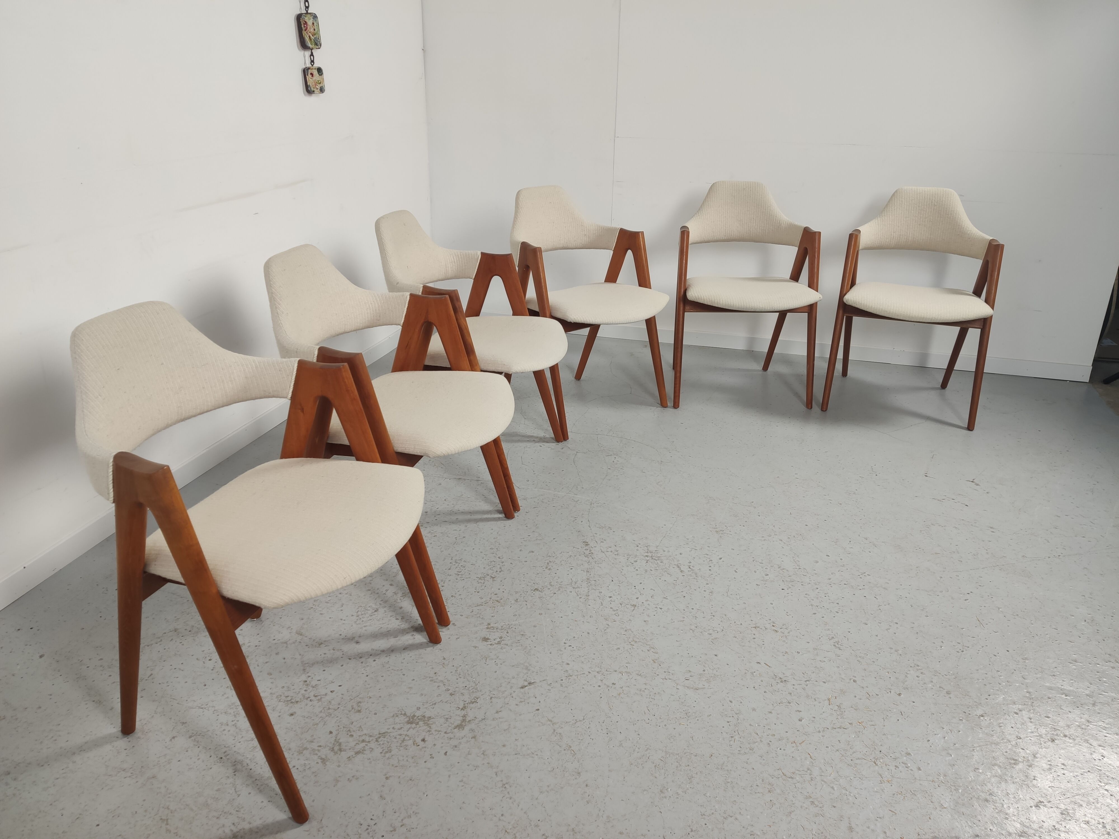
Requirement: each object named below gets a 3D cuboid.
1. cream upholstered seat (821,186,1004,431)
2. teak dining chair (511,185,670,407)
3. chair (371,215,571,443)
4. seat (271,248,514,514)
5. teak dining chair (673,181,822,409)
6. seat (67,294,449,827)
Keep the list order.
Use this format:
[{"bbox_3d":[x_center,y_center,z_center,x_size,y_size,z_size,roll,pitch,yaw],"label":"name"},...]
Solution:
[{"bbox_3d":[1.306,-0.434,3.108,0.530,0.763,0.503,9,24,17],"label":"cream upholstered seat"},{"bbox_3d":[0.072,-0.409,2.994,0.530,0.763,0.503,-18,30,-38],"label":"teak dining chair"},{"bbox_3d":[-0.268,-0.212,2.513,0.503,0.763,0.530,7,24,13],"label":"chair"},{"bbox_3d":[-0.405,-0.008,2.024,0.503,0.763,0.530,7,24,13],"label":"seat"},{"bbox_3d":[0.690,-0.483,3.195,0.530,0.763,0.503,0,23,-2],"label":"teak dining chair"},{"bbox_3d":[-0.554,0.195,1.539,0.503,0.763,0.530,8,24,17],"label":"seat"}]

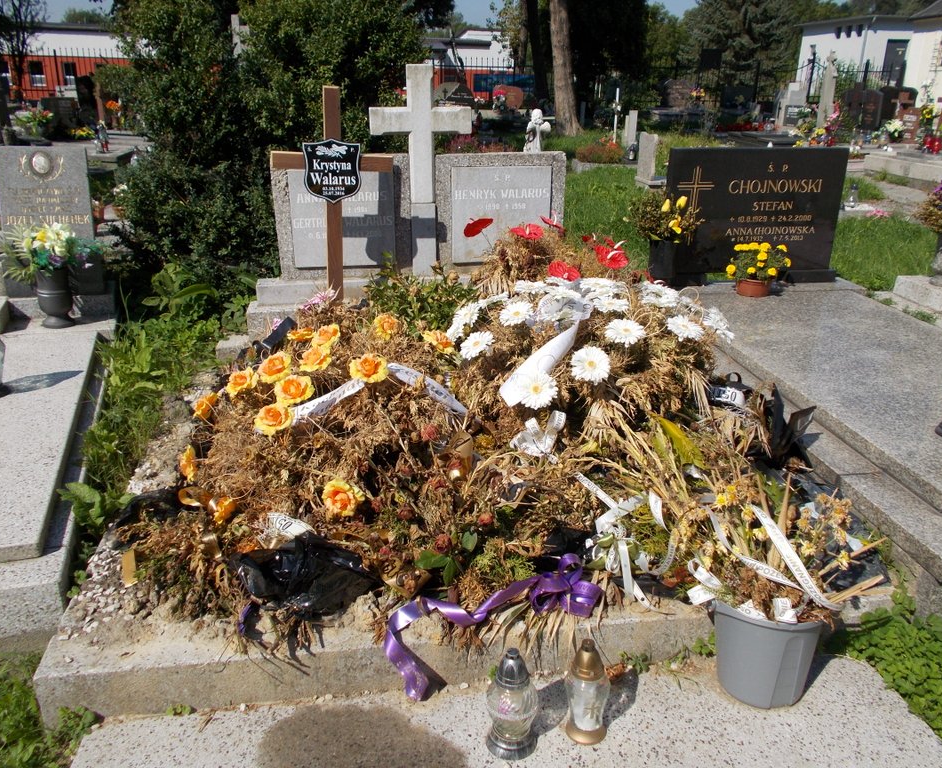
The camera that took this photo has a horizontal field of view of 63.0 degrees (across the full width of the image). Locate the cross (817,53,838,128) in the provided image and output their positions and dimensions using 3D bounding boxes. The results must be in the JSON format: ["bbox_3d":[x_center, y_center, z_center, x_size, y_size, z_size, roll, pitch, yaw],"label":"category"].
[{"bbox_3d":[5.932,-4.908,12.906,0.270,1.380,0.220,-4,23,-9],"label":"cross"}]

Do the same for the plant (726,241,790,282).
[{"bbox_3d":[1.422,-0.604,3.790,0.300,0.200,0.270,-4,23,-9],"label":"plant"}]

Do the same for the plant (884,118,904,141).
[{"bbox_3d":[6.592,-3.970,11.999,0.320,0.360,0.320,-4,23,-9],"label":"plant"}]

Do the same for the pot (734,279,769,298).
[{"bbox_3d":[1.436,-0.493,3.937,0.175,0.085,0.175,0,23,0],"label":"pot"}]

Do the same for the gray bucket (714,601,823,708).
[{"bbox_3d":[0.765,0.662,1.998,0.270,0.235,0.270,0,23,0],"label":"gray bucket"}]

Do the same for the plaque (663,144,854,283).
[{"bbox_3d":[1.465,-0.884,4.043,0.960,0.690,0.120,-3,23,-7],"label":"plaque"}]

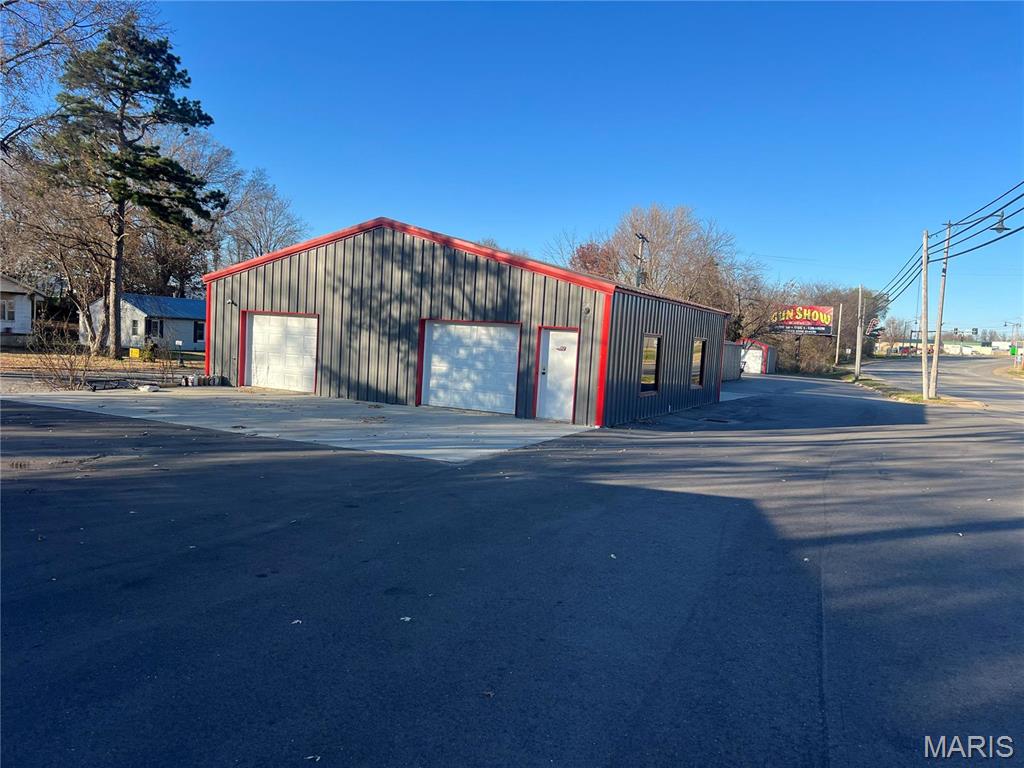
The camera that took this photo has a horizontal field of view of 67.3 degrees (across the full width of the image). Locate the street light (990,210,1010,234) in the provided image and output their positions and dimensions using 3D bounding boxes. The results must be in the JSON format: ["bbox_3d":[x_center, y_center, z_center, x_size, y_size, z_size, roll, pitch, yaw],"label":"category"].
[{"bbox_3d":[24.454,-8.084,38.500,0.980,1.200,0.980,4,4,18],"label":"street light"}]

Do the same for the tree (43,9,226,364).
[{"bbox_3d":[-18.645,-9.616,37.987,8.800,16.738,8.600,2,4,-18],"label":"tree"}]

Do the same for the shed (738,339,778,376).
[{"bbox_3d":[21.422,-2.464,68.288,3.720,3.200,5.800,5,4,27],"label":"shed"}]

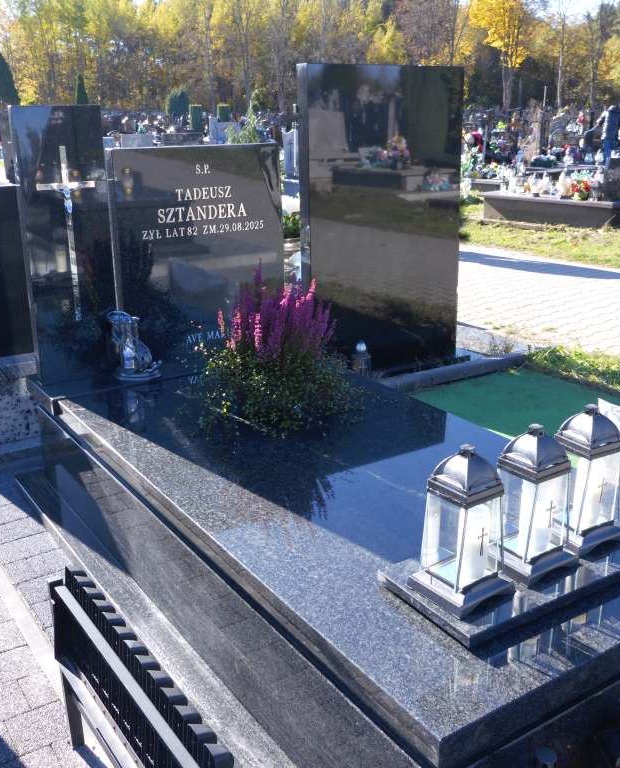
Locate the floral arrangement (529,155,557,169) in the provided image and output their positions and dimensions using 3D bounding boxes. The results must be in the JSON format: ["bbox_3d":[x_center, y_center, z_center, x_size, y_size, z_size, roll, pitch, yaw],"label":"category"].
[{"bbox_3d":[4.313,-4.110,15.300,0.520,0.250,0.300,-12,22,-32],"label":"floral arrangement"}]

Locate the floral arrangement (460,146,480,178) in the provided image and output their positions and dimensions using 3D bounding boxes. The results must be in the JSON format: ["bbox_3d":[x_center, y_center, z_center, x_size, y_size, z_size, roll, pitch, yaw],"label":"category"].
[{"bbox_3d":[2.635,-3.637,13.600,0.360,0.520,0.340,-12,22,-32],"label":"floral arrangement"}]

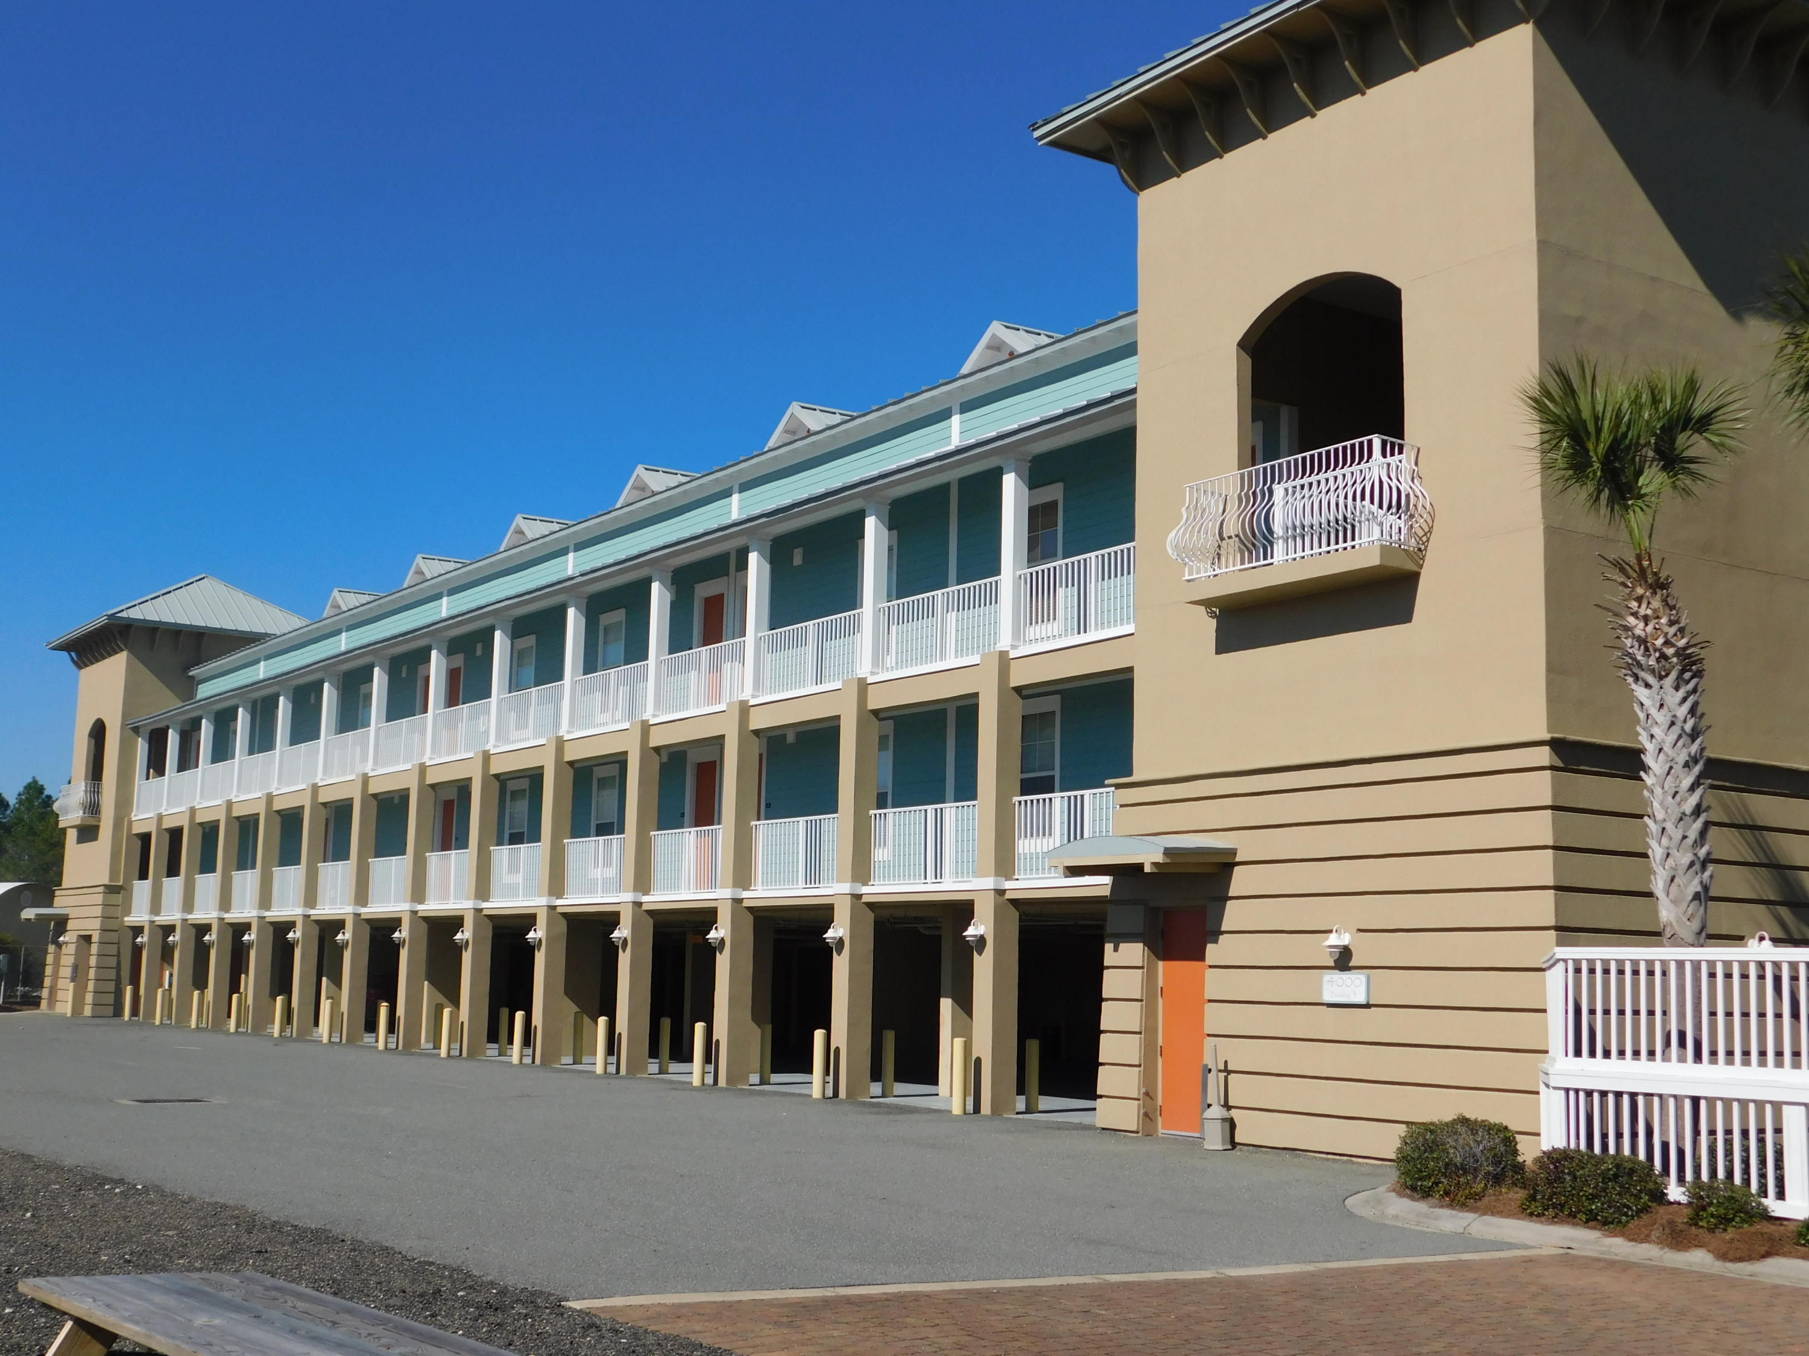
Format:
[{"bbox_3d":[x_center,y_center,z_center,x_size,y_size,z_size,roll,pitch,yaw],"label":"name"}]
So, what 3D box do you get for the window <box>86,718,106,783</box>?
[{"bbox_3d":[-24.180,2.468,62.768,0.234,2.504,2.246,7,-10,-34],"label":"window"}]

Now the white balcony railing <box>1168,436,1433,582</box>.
[{"bbox_3d":[4.082,-1.724,22.042,0.840,1.070,3.150,7,-10,-34],"label":"white balcony railing"}]

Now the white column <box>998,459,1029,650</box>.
[{"bbox_3d":[1.486,-1.639,28.064,0.280,2.550,0.280,7,-10,-34],"label":"white column"}]

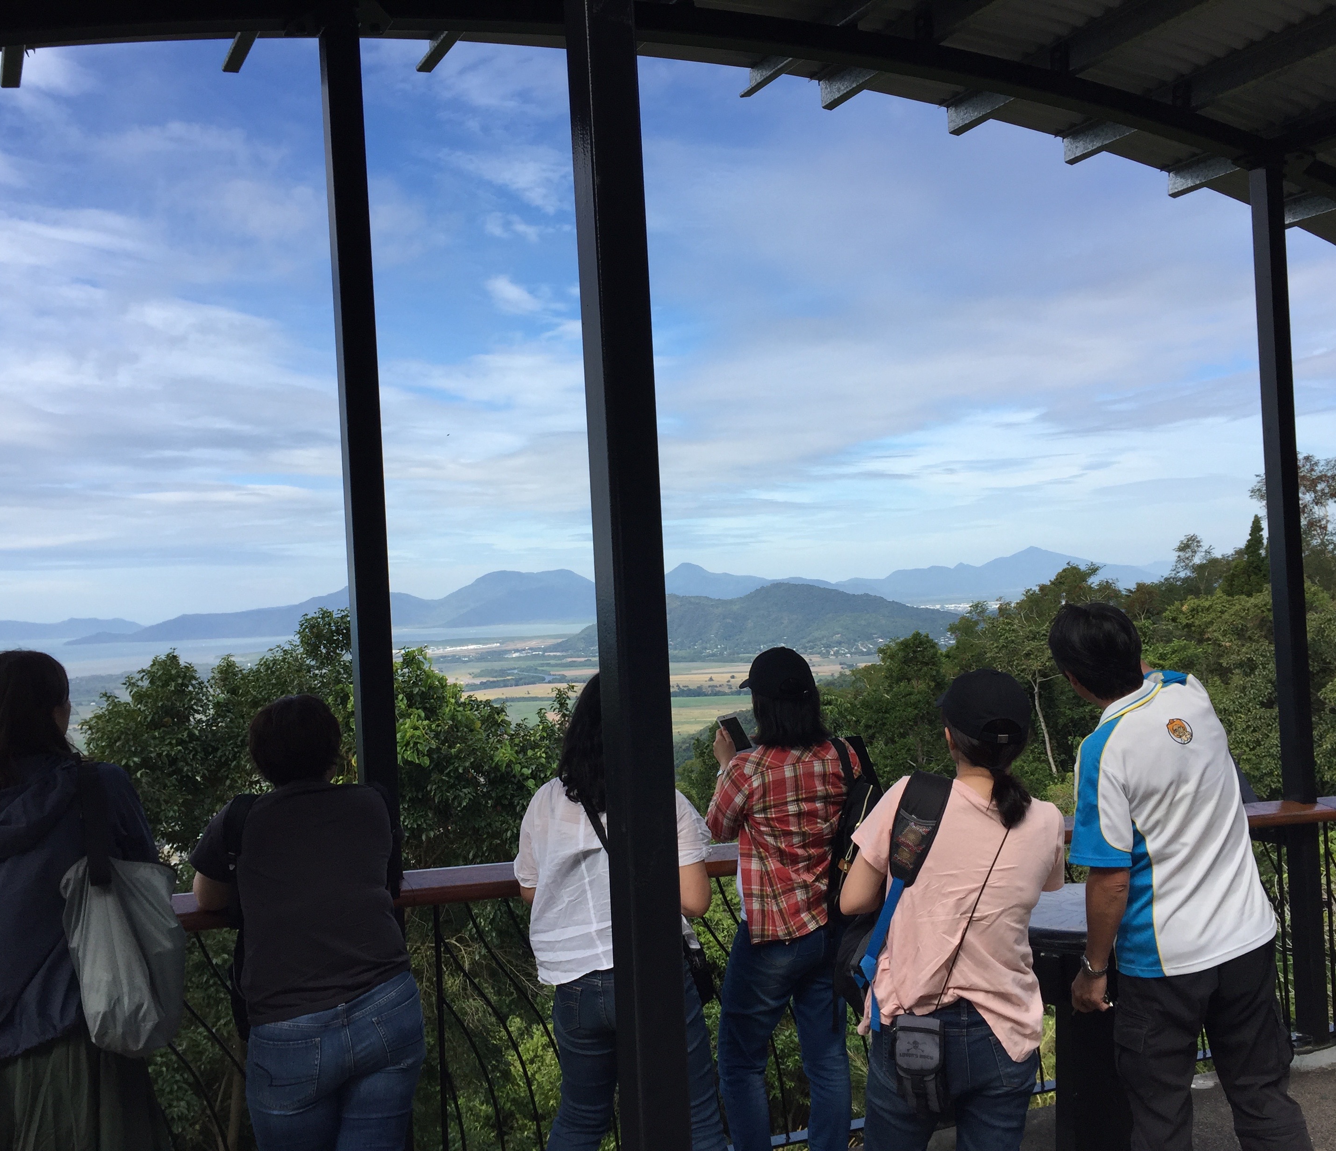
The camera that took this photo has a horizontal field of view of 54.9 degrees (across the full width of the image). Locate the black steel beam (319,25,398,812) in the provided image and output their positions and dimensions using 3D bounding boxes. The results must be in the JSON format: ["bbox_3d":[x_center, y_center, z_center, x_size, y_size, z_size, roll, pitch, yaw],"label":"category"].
[{"bbox_3d":[-0.782,0.109,3.380,0.090,3.150,0.090,-3,0,-23],"label":"black steel beam"}]

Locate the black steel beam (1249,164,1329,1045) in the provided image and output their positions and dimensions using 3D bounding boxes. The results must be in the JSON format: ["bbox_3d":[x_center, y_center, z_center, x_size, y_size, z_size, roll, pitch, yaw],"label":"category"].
[{"bbox_3d":[2.426,0.106,5.030,0.090,3.420,0.090,-3,0,-23],"label":"black steel beam"}]

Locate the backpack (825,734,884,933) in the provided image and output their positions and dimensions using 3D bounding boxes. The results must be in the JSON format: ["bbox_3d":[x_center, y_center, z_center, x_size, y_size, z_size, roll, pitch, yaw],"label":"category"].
[{"bbox_3d":[0.508,0.679,3.350,0.180,0.490,0.270,5,-2,24],"label":"backpack"}]

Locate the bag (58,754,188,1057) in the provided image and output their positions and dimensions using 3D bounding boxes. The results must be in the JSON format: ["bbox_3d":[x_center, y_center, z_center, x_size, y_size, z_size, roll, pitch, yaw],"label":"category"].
[{"bbox_3d":[-1.057,0.649,2.500,0.235,0.550,0.180,-5,0,-24],"label":"bag"}]

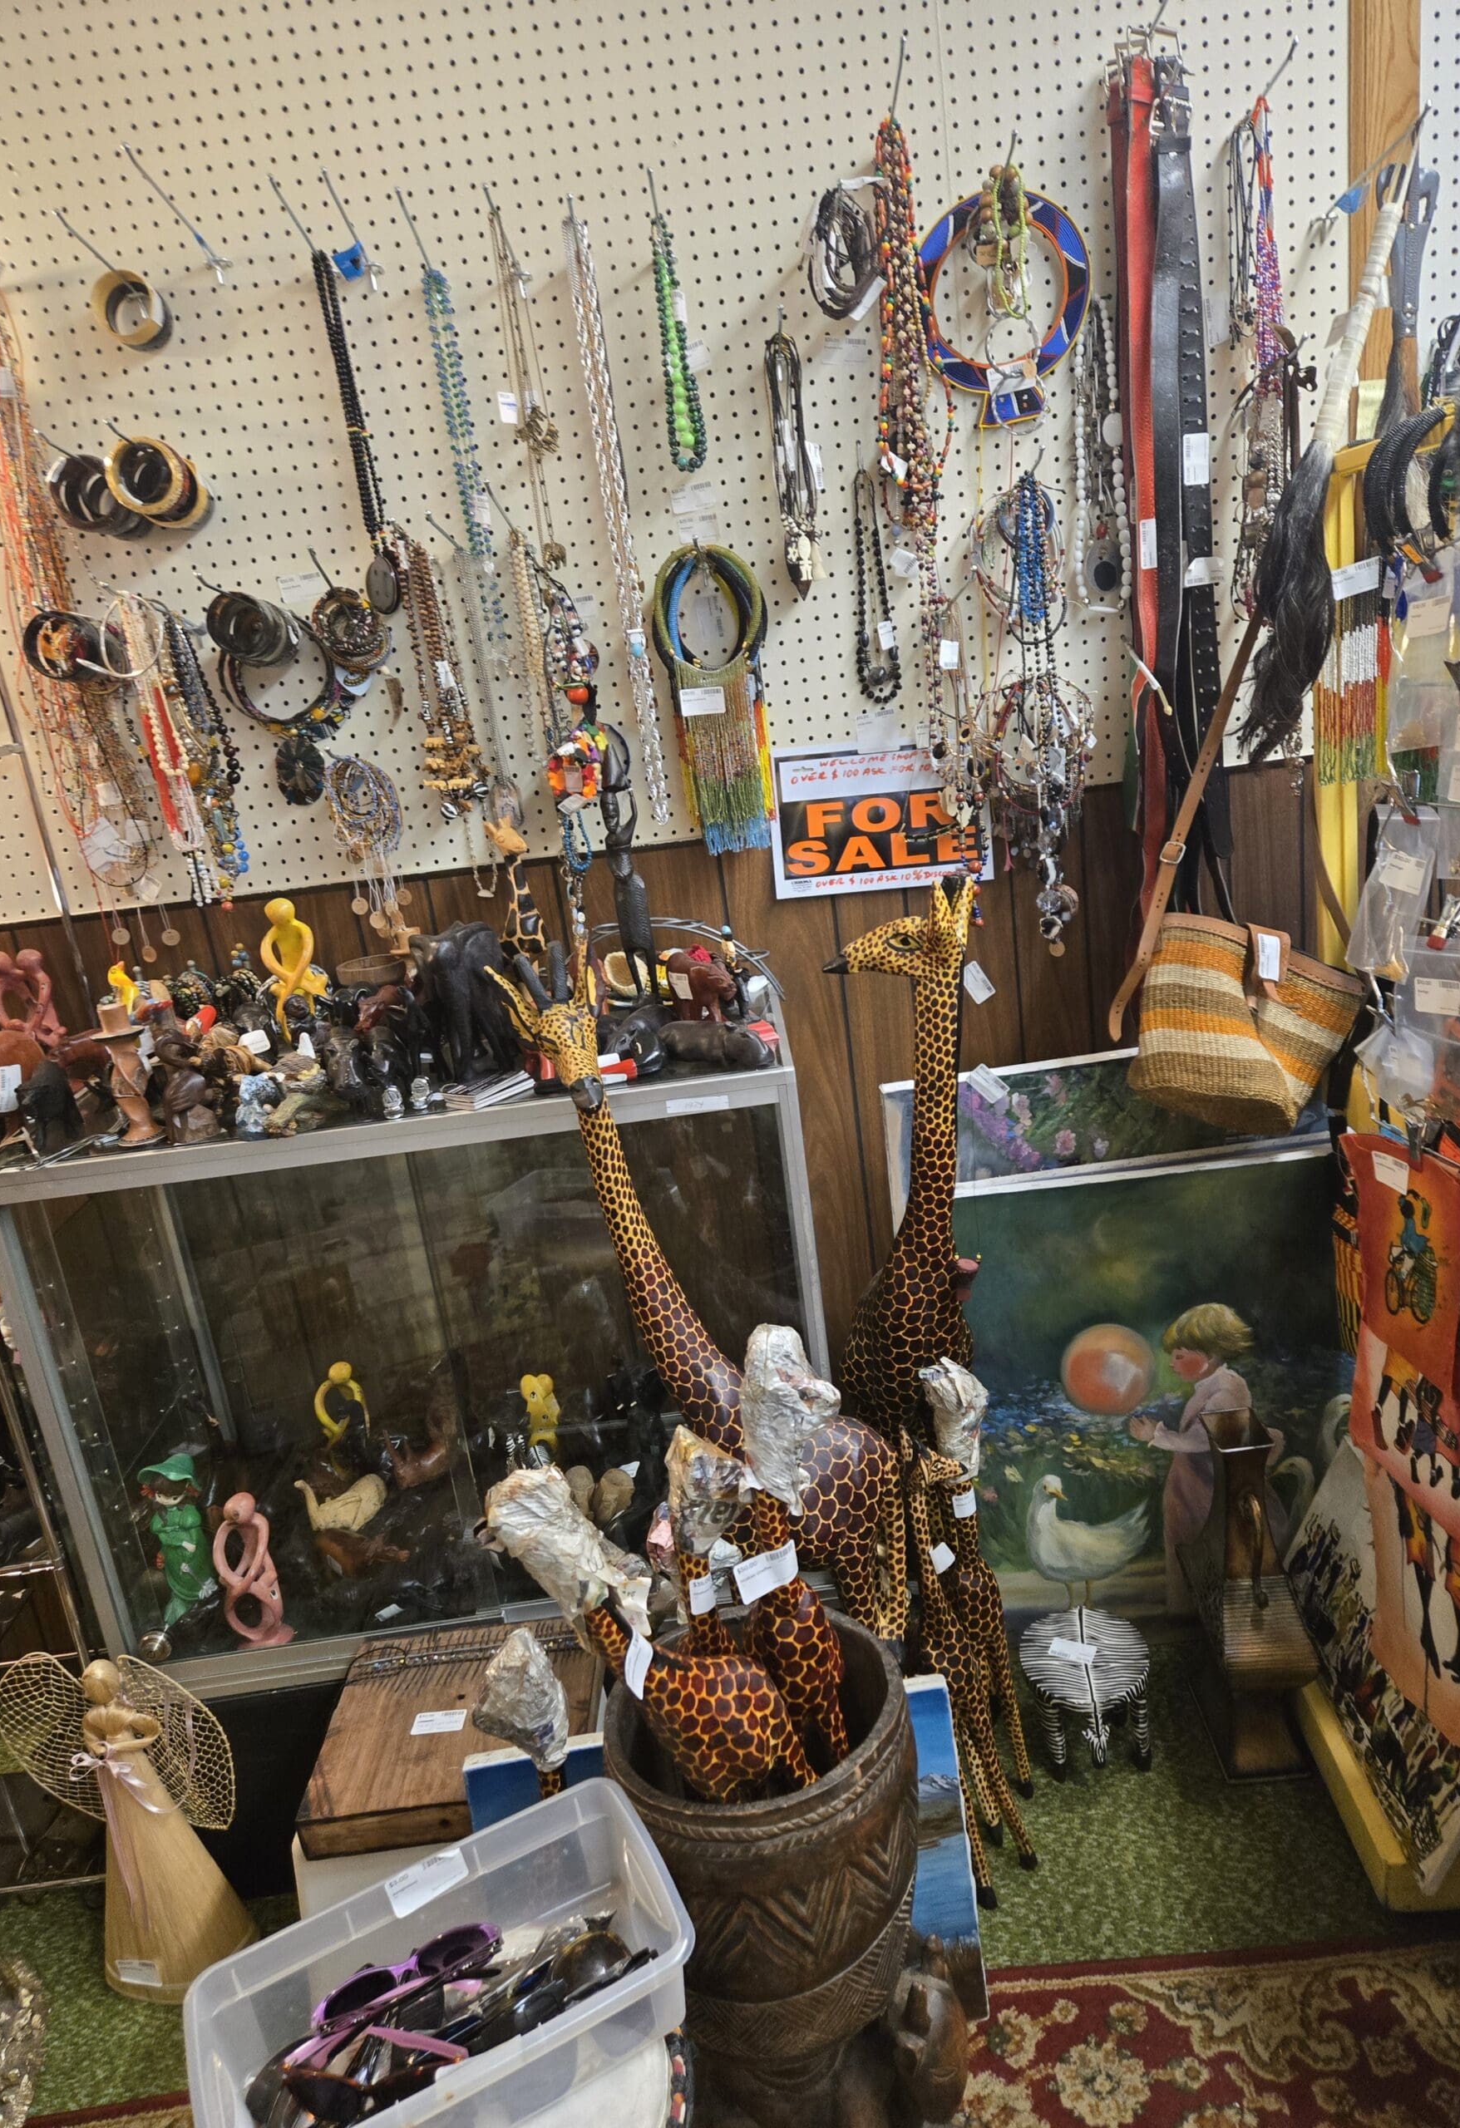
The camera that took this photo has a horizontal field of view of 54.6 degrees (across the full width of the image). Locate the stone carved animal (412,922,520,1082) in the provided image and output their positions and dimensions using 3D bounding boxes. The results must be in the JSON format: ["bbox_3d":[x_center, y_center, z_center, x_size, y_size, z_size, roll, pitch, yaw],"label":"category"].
[{"bbox_3d":[-0.318,-0.085,1.714,0.108,0.176,0.155,-4,17,10],"label":"stone carved animal"}]

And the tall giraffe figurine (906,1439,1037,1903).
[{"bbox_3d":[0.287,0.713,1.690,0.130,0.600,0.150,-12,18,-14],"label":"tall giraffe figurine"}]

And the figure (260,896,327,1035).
[{"bbox_3d":[-0.552,-0.115,1.796,0.083,0.200,0.070,-7,17,0],"label":"figure"}]

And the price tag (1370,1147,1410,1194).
[{"bbox_3d":[0.654,0.108,1.400,0.002,0.032,0.056,-8,12,-6],"label":"price tag"}]

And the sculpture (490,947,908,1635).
[{"bbox_3d":[0.002,0.321,1.612,0.360,0.970,0.150,-16,20,-25],"label":"sculpture"}]

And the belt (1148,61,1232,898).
[{"bbox_3d":[0.569,-0.642,1.724,0.072,1.010,0.040,-9,18,-1],"label":"belt"}]

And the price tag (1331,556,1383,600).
[{"bbox_3d":[0.677,-0.524,1.527,0.056,0.032,0.002,-20,23,-9],"label":"price tag"}]

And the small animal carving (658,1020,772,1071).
[{"bbox_3d":[-0.015,-0.028,1.674,0.122,0.045,0.057,0,20,23],"label":"small animal carving"}]

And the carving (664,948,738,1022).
[{"bbox_3d":[-0.041,-0.100,1.833,0.088,0.088,0.046,2,21,27],"label":"carving"}]

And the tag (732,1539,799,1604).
[{"bbox_3d":[0.030,0.424,1.180,0.056,0.030,0.008,-18,-2,0],"label":"tag"}]

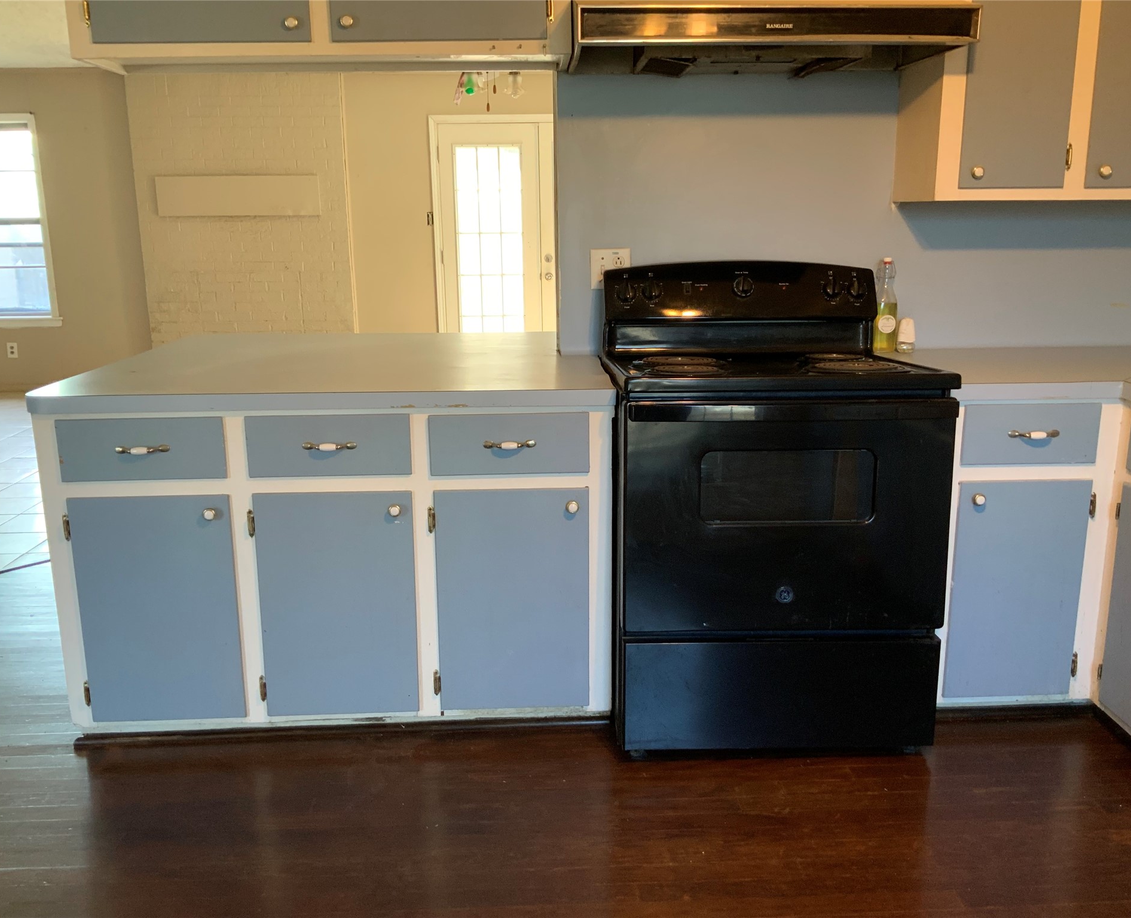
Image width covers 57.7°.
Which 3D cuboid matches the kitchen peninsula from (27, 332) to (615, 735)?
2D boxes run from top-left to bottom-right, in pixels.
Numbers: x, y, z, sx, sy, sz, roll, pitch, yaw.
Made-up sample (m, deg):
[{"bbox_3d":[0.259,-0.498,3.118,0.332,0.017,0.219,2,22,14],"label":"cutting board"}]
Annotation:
[{"bbox_3d":[-0.612,0.132,3.120,1.397,0.881,1.280,-1,13,-3],"label":"kitchen peninsula"}]

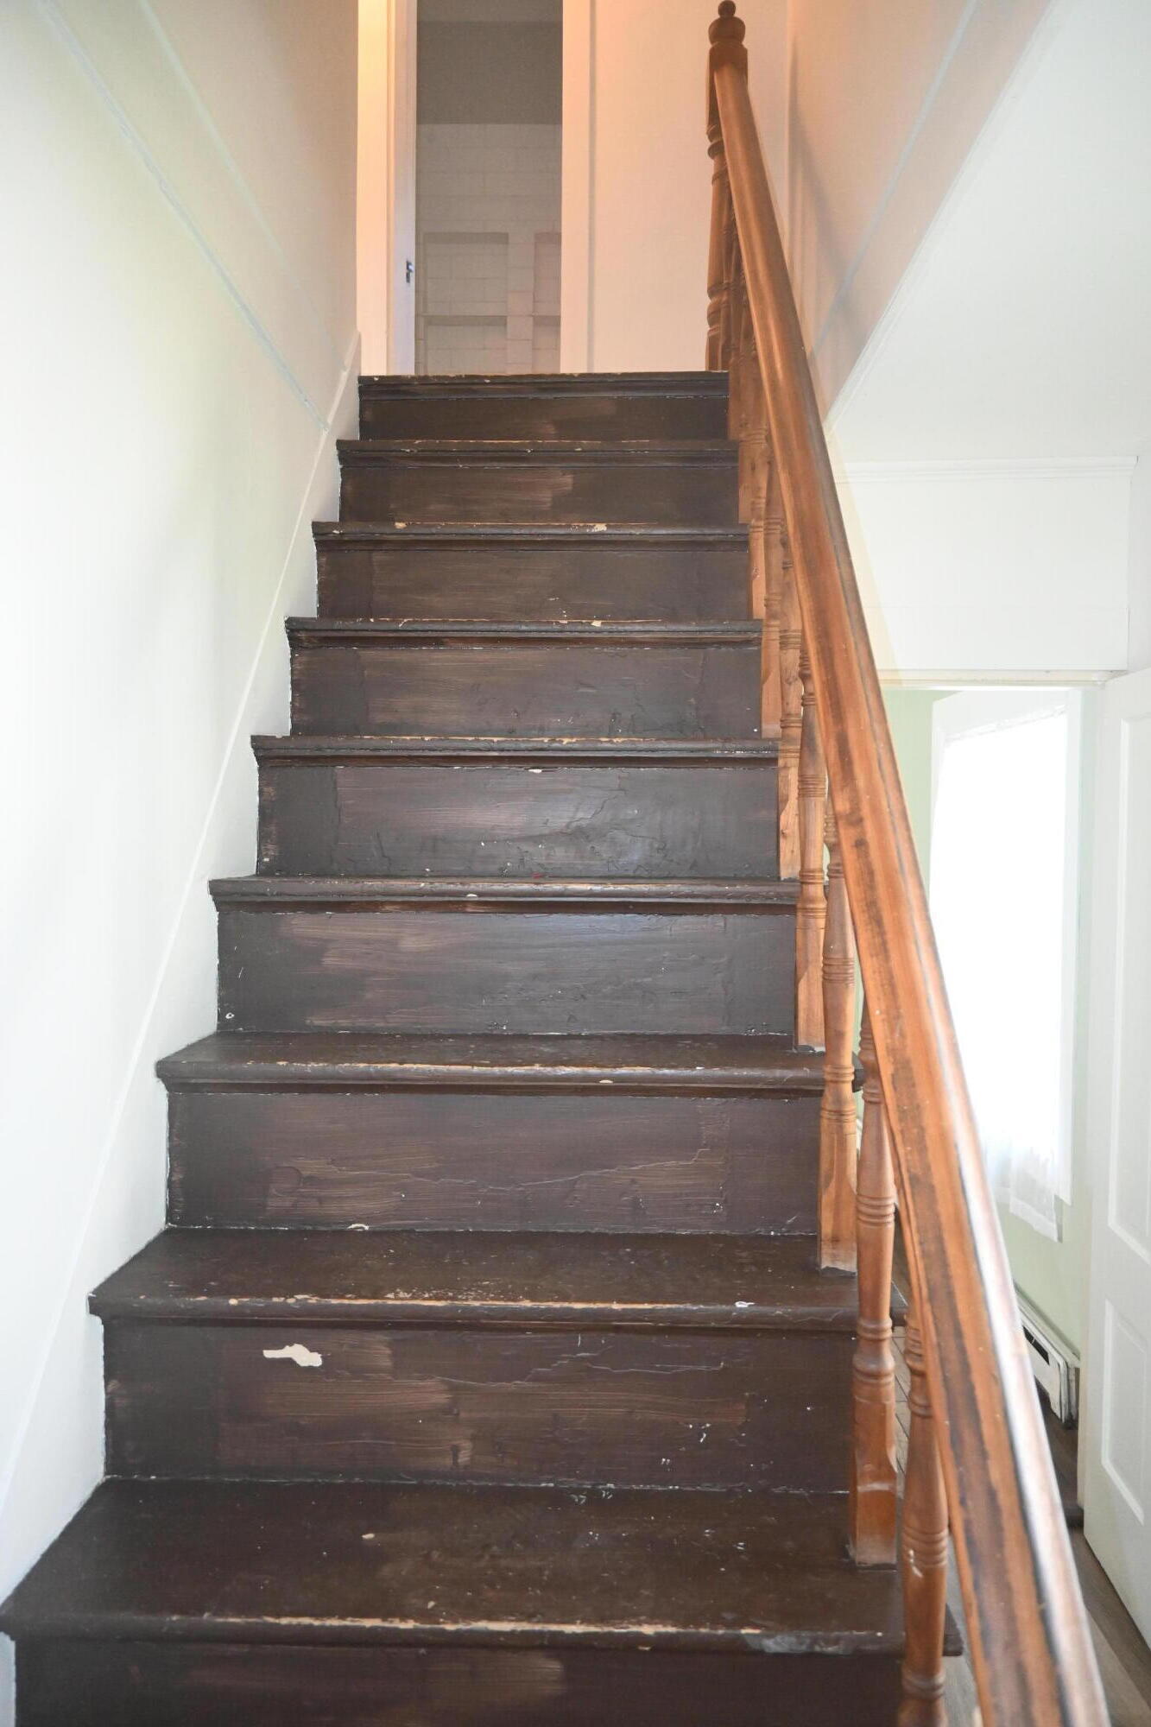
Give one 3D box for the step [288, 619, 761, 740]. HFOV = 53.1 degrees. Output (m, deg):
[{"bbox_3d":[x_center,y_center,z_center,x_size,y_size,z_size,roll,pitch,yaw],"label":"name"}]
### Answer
[{"bbox_3d":[-0.070,-0.316,2.133,0.875,0.221,0.229,0,1,1],"label":"step"}]

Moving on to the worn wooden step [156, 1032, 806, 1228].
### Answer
[{"bbox_3d":[-0.088,0.362,1.563,0.875,0.221,0.229,0,1,1],"label":"worn wooden step"}]

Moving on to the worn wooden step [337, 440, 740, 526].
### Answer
[{"bbox_3d":[-0.058,-0.768,2.512,0.875,0.221,0.229,0,1,1],"label":"worn wooden step"}]

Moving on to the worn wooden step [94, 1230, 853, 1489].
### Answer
[{"bbox_3d":[-0.095,0.588,1.373,0.875,0.221,0.229,0,1,1],"label":"worn wooden step"}]

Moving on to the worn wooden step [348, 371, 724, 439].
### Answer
[{"bbox_3d":[-0.052,-0.994,2.702,0.875,0.221,0.229,0,1,1],"label":"worn wooden step"}]

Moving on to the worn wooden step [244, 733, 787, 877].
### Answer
[{"bbox_3d":[-0.076,-0.090,1.943,0.875,0.221,0.229,0,1,1],"label":"worn wooden step"}]

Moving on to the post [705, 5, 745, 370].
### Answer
[{"bbox_3d":[0.352,-1.535,2.670,0.088,0.869,0.088,0,1,1],"label":"post"}]

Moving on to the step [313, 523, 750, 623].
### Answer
[{"bbox_3d":[-0.064,-0.542,2.322,0.875,0.221,0.229,0,1,1],"label":"step"}]

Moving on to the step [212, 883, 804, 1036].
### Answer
[{"bbox_3d":[-0.082,0.136,1.753,0.875,0.221,0.229,0,1,1],"label":"step"}]

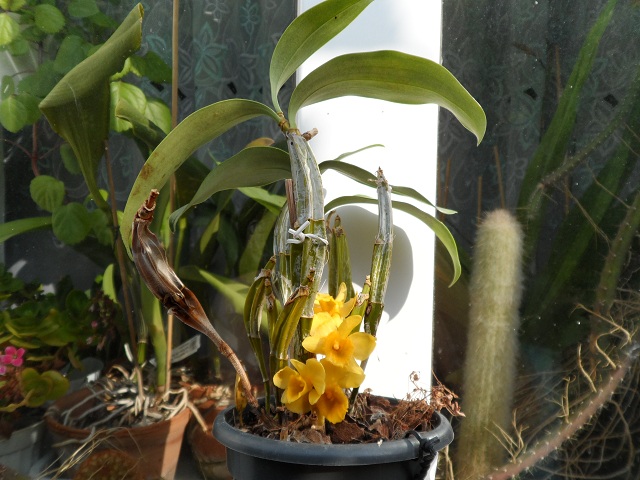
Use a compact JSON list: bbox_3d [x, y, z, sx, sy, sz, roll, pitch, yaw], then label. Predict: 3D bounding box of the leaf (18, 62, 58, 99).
[{"bbox_3d":[-0.381,-0.217,0.700,0.057,0.057,0.020,1,0,-11],"label":"leaf"}]

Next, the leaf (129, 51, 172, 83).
[{"bbox_3d":[-0.225,-0.227,0.680,0.064,0.045,0.022,0,-22,-6],"label":"leaf"}]

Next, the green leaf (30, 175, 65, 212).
[{"bbox_3d":[-0.326,-0.056,0.620,0.042,0.047,0.018,0,-14,-6],"label":"green leaf"}]

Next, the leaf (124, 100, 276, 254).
[{"bbox_3d":[-0.113,-0.063,0.430,0.165,0.063,0.050,-41,0,0],"label":"leaf"}]

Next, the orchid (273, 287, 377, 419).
[{"bbox_3d":[0.004,0.092,0.415,0.082,0.109,0.065,1,0,-3],"label":"orchid"}]

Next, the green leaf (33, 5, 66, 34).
[{"bbox_3d":[-0.349,-0.285,0.670,0.040,0.040,0.018,0,-17,-6],"label":"green leaf"}]

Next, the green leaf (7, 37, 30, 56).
[{"bbox_3d":[-0.419,-0.273,0.720,0.033,0.036,0.015,1,0,-11],"label":"green leaf"}]

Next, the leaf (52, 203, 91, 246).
[{"bbox_3d":[-0.296,-0.019,0.620,0.048,0.053,0.018,0,-14,-6],"label":"leaf"}]

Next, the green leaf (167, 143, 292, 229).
[{"bbox_3d":[-0.081,-0.048,0.460,0.133,0.053,0.045,-35,0,0],"label":"green leaf"}]

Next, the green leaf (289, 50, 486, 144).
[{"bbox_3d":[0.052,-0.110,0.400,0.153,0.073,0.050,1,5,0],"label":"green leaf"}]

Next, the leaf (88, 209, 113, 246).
[{"bbox_3d":[-0.273,-0.016,0.640,0.037,0.050,0.018,0,-14,-11],"label":"leaf"}]

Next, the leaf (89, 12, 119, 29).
[{"bbox_3d":[-0.301,-0.305,0.720,0.047,0.028,0.020,1,0,-11],"label":"leaf"}]

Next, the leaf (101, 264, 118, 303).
[{"bbox_3d":[-0.228,0.047,0.560,0.022,0.043,0.015,1,0,-11],"label":"leaf"}]

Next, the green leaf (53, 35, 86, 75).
[{"bbox_3d":[-0.336,-0.248,0.700,0.046,0.059,0.020,1,0,-11],"label":"green leaf"}]

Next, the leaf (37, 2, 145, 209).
[{"bbox_3d":[-0.242,-0.140,0.550,0.111,0.221,0.075,1,0,-9],"label":"leaf"}]

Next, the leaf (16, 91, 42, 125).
[{"bbox_3d":[-0.377,-0.170,0.670,0.039,0.045,0.018,0,-17,-6],"label":"leaf"}]

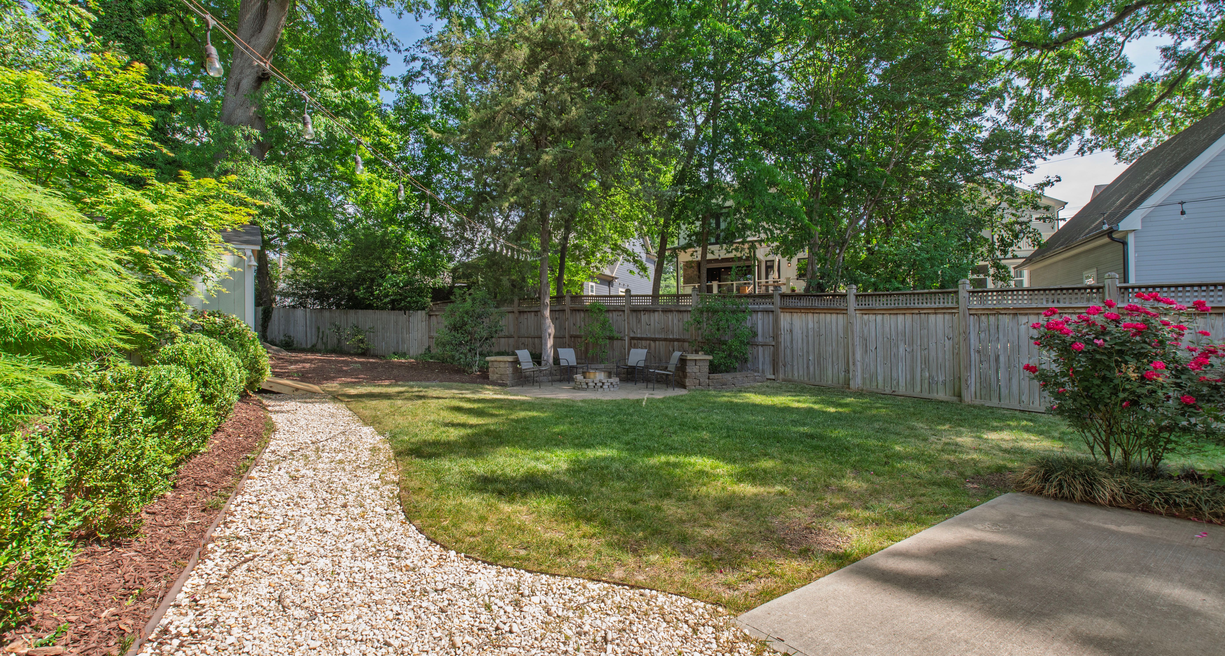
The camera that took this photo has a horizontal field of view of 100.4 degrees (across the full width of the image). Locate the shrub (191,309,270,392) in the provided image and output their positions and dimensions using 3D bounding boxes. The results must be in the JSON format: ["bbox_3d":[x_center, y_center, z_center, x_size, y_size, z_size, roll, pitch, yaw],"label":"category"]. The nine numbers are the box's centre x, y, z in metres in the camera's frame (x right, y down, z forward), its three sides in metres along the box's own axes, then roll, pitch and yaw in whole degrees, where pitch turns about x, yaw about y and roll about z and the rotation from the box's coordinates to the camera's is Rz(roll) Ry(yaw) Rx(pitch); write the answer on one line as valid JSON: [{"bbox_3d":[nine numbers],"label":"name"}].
[{"bbox_3d":[-8.100,0.515,10.850,1.400,1.830,1.500,0,0,-33],"label":"shrub"}]

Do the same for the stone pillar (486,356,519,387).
[{"bbox_3d":[-2.740,1.095,12.700,0.660,0.710,0.660,0,0,4],"label":"stone pillar"}]

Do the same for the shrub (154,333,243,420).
[{"bbox_3d":[-6.250,0.755,7.780,1.080,1.350,1.150,0,0,-33],"label":"shrub"}]

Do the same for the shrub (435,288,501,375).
[{"bbox_3d":[-4.400,0.105,15.700,2.050,2.550,1.950,0,0,0],"label":"shrub"}]

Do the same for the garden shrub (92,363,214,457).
[{"bbox_3d":[-4.980,0.920,5.580,1.050,1.020,1.150,0,0,-33],"label":"garden shrub"}]

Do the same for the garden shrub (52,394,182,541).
[{"bbox_3d":[-3.660,0.945,3.730,0.950,0.970,1.000,0,0,-33],"label":"garden shrub"}]

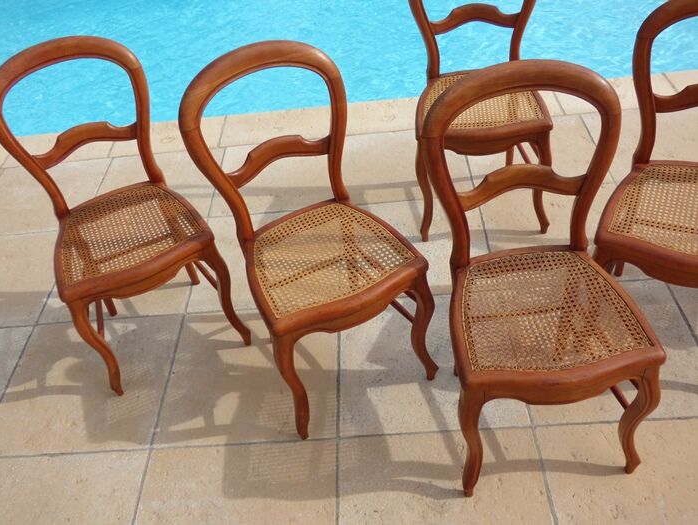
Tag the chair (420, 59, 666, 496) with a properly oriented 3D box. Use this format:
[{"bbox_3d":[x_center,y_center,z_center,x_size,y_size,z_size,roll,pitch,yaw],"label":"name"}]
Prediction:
[{"bbox_3d":[0.423,0.066,1.497,0.441,0.885,0.485,-8,42,0],"label":"chair"}]

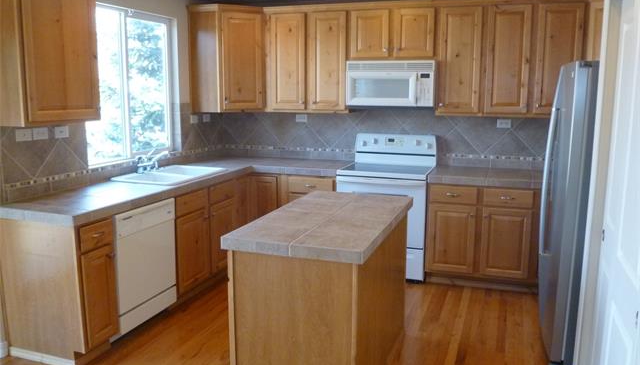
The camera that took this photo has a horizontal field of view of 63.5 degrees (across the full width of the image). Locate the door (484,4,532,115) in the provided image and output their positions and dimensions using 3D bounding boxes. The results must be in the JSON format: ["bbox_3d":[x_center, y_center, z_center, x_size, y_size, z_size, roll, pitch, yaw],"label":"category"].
[{"bbox_3d":[1.520,-0.990,4.170,0.317,0.848,0.024,4,10,18],"label":"door"}]

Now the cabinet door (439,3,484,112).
[{"bbox_3d":[1.150,-1.001,4.243,0.323,0.845,0.022,3,9,18],"label":"cabinet door"}]

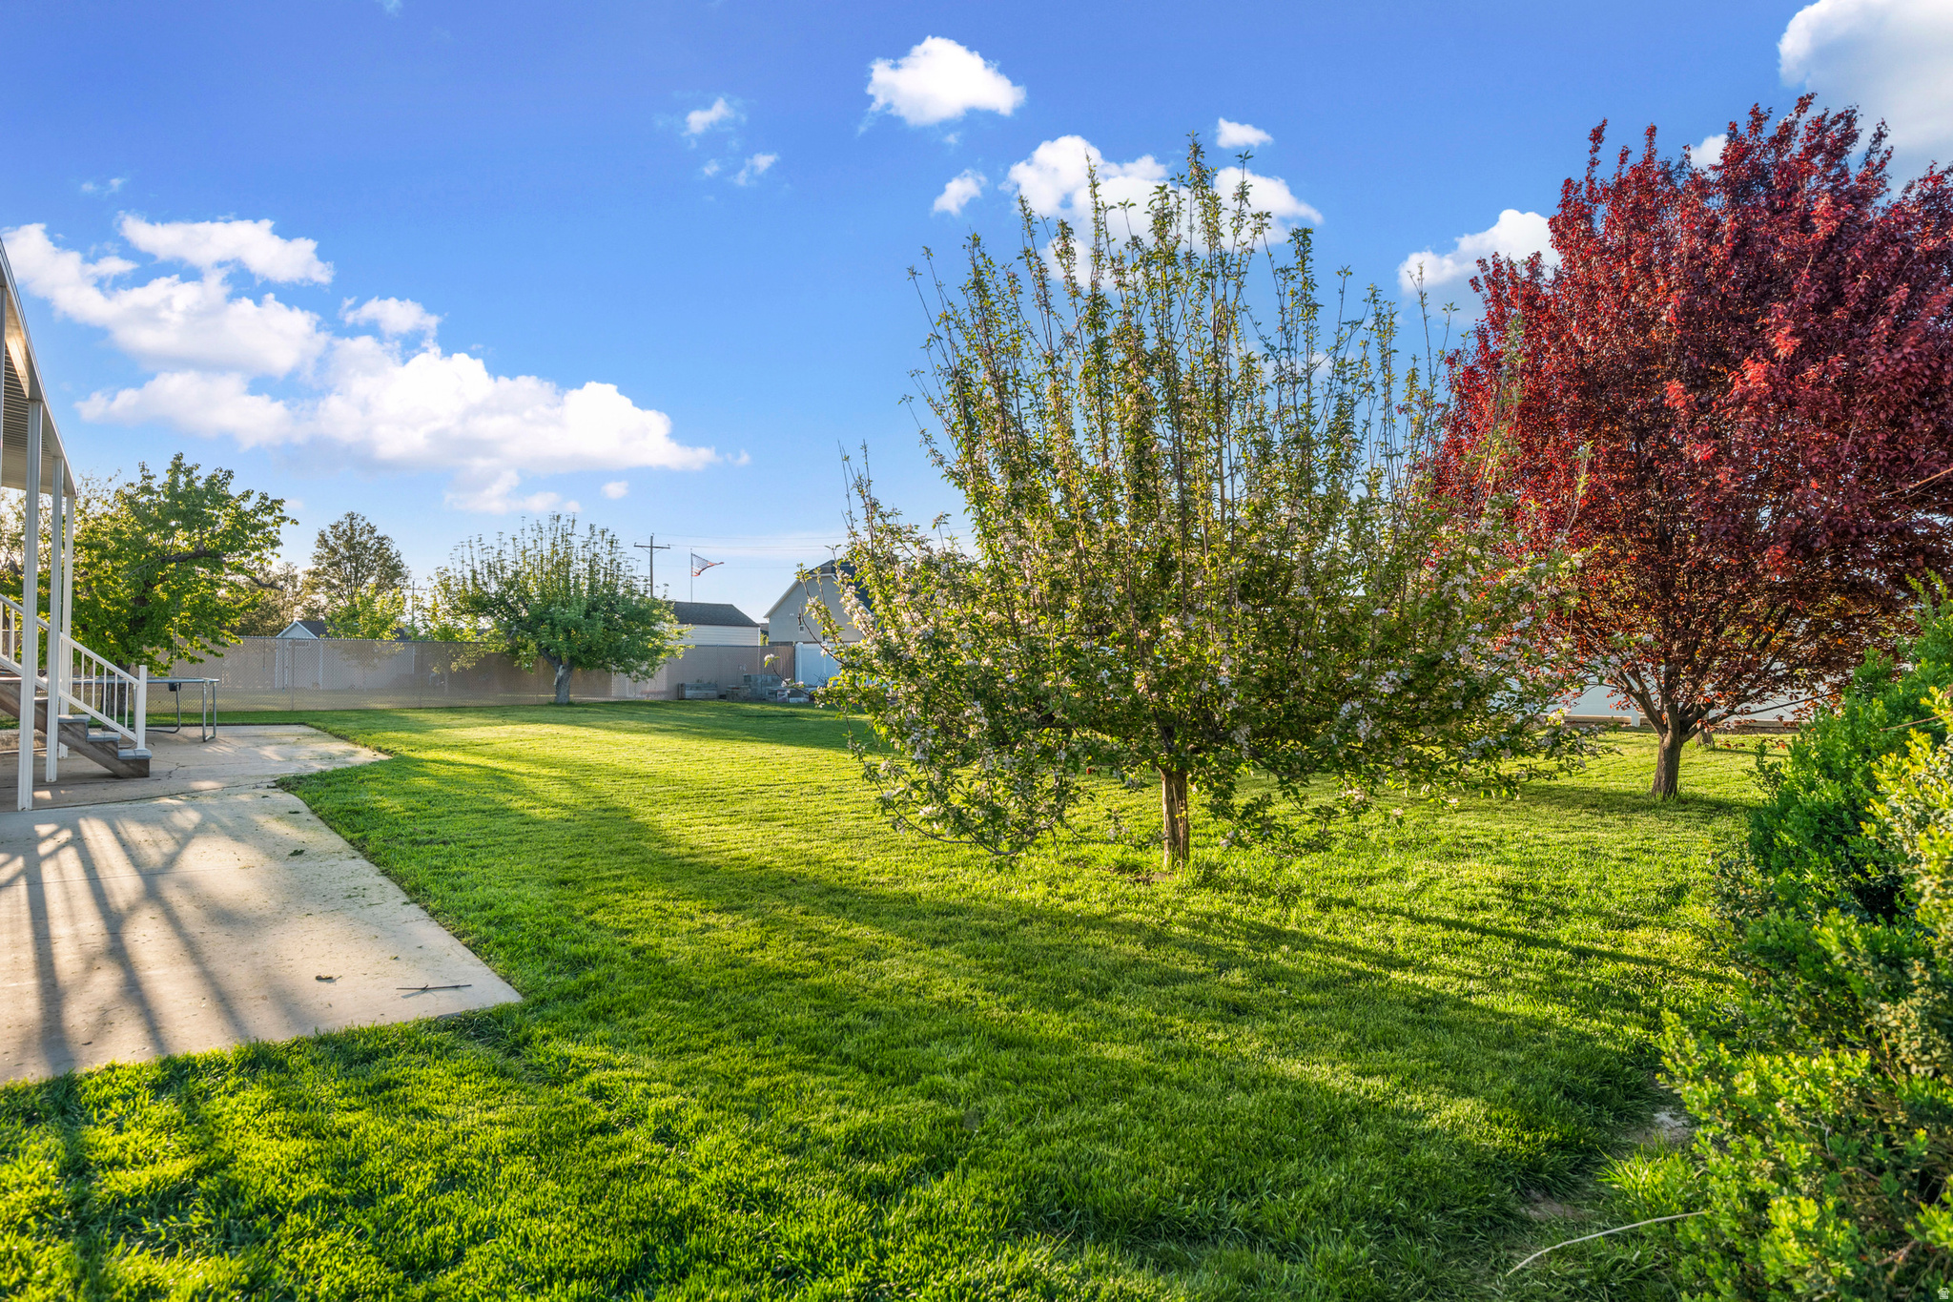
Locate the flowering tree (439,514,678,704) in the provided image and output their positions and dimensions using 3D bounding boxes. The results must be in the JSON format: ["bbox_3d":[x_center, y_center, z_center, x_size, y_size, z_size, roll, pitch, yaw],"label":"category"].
[{"bbox_3d":[-12.500,-1.270,32.800,7.000,5.800,6.700,0,-1,0],"label":"flowering tree"}]

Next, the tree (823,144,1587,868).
[{"bbox_3d":[1.240,-0.890,6.600,4.500,4.400,4.200,0,-1,0],"label":"tree"}]

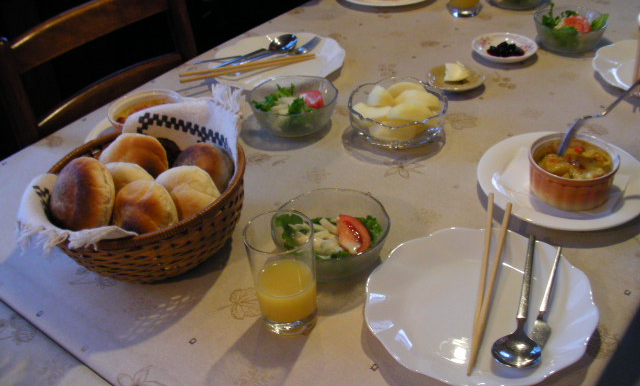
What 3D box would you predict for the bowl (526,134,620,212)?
[{"bbox_3d":[0.305,-0.025,0.863,0.108,0.046,0.108,1,35,0],"label":"bowl"}]

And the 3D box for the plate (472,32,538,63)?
[{"bbox_3d":[0.318,-0.245,1.209,0.111,0.019,0.111,-3,36,2],"label":"plate"}]

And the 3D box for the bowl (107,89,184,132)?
[{"bbox_3d":[-0.254,-0.106,1.036,0.104,0.046,0.104,-5,36,0],"label":"bowl"}]

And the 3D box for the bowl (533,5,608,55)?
[{"bbox_3d":[0.444,-0.289,1.255,0.126,0.048,0.126,1,35,0],"label":"bowl"}]

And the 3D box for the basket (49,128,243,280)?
[{"bbox_3d":[-0.201,0.020,0.832,0.228,0.096,0.246,-3,36,2],"label":"basket"}]

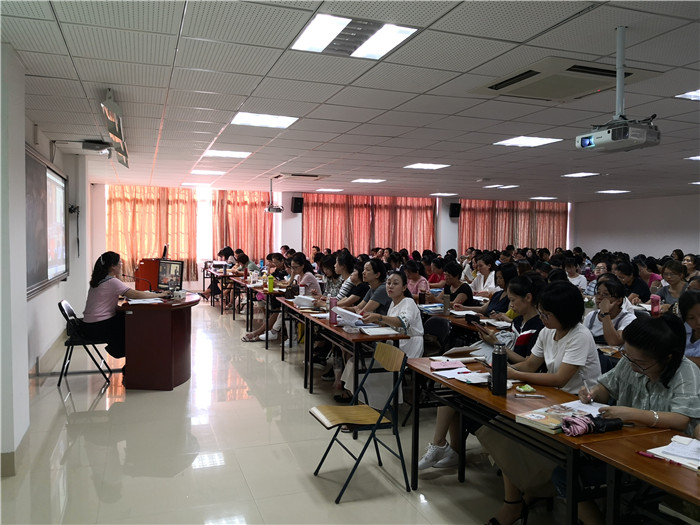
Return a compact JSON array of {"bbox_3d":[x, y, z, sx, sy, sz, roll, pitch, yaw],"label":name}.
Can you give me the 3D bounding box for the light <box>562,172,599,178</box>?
[{"bbox_3d":[4.161,-1.587,9.824,0.570,0.070,0.570,-1,3,-21],"label":"light"}]

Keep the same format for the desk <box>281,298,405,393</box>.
[{"bbox_3d":[-0.228,0.870,5.332,0.430,0.740,2.750,-1,3,-18],"label":"desk"}]

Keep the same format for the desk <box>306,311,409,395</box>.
[{"bbox_3d":[-0.003,0.901,4.659,0.430,0.740,1.360,-1,3,-18],"label":"desk"}]

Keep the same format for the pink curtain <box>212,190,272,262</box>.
[{"bbox_3d":[-2.557,-0.620,13.026,1.440,2.130,0.180,-1,3,-21],"label":"pink curtain"}]

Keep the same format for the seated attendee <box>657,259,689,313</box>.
[{"bbox_3d":[3.292,0.601,5.582,0.660,1.230,0.500,-1,3,-21],"label":"seated attendee"}]

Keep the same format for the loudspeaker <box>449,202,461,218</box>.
[{"bbox_3d":[2.857,-1.409,14.883,0.280,0.390,0.250,-1,3,-21],"label":"loudspeaker"}]

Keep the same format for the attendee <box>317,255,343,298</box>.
[{"bbox_3d":[-0.261,0.545,6.094,0.660,1.260,0.480,-1,3,-21],"label":"attendee"}]

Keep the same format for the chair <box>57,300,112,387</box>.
[{"bbox_3d":[-2.738,0.810,5.667,0.500,0.810,0.450,-1,3,-21],"label":"chair"}]

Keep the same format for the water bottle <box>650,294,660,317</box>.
[{"bbox_3d":[2.945,0.412,5.259,0.078,0.215,0.078,-1,3,-21],"label":"water bottle"}]

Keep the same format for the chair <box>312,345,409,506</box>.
[{"bbox_3d":[0.043,0.907,3.201,0.500,0.800,0.420,-1,3,-21],"label":"chair"}]

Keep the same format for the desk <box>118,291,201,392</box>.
[{"bbox_3d":[-2.033,0.783,5.925,0.820,0.780,1.650,-1,3,-21],"label":"desk"}]

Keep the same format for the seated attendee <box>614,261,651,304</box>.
[{"bbox_3d":[3.171,0.607,6.105,0.720,1.220,0.480,-1,3,-21],"label":"seated attendee"}]

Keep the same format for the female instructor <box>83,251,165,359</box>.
[{"bbox_3d":[-2.317,0.538,5.677,0.800,1.290,0.520,-1,3,-21],"label":"female instructor"}]

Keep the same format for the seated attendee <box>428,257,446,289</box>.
[{"bbox_3d":[1.299,0.523,8.037,0.720,1.200,0.460,-1,3,-21],"label":"seated attendee"}]

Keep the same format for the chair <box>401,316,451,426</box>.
[{"bbox_3d":[0.532,0.874,4.530,0.500,0.810,0.450,-1,3,-21],"label":"chair"}]

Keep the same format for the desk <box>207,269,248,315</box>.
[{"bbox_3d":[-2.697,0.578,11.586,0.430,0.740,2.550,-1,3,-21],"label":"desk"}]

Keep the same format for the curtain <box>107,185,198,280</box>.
[{"bbox_3d":[-4.461,-0.642,12.302,1.940,2.140,0.180,-1,3,-21],"label":"curtain"}]

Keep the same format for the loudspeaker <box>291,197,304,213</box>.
[{"bbox_3d":[-1.273,-1.414,13.315,0.280,0.390,0.250,-1,3,-21],"label":"loudspeaker"}]

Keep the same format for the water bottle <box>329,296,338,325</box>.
[{"bbox_3d":[-0.140,0.415,4.707,0.066,0.235,0.066,-1,3,-21],"label":"water bottle"}]

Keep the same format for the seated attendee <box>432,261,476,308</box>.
[{"bbox_3d":[1.060,0.598,5.516,0.700,1.220,0.500,-1,3,-21],"label":"seated attendee"}]

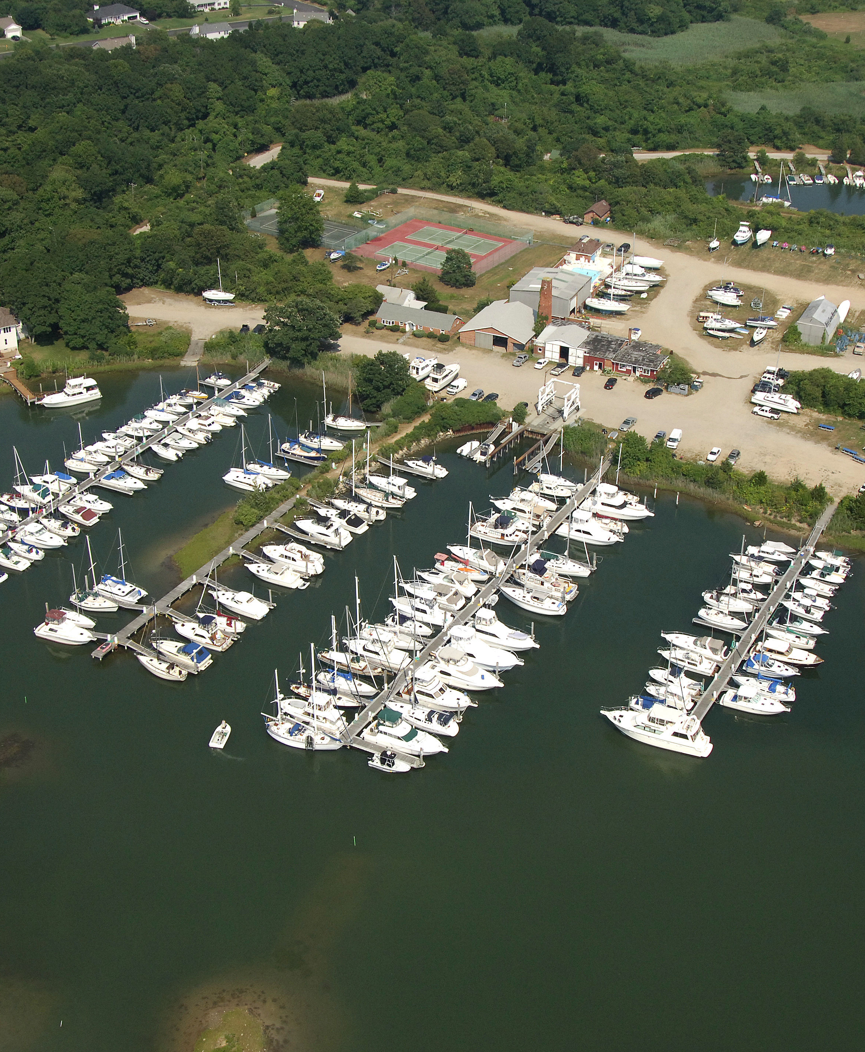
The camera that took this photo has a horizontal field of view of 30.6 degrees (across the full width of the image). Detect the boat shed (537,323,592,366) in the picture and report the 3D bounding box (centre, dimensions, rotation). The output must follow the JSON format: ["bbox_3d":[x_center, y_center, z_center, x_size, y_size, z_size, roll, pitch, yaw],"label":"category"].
[{"bbox_3d":[29.740,-40.200,350.610,10.600,5.700,9.000,12,32,19],"label":"boat shed"}]

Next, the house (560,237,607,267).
[{"bbox_3d":[39.710,-70.190,404.530,6.900,3.500,9.800,14,32,22],"label":"house"}]

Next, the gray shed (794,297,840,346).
[{"bbox_3d":[88.386,-47.436,362.808,7.200,6.400,12.600,14,32,21],"label":"gray shed"}]

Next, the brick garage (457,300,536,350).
[{"bbox_3d":[17.040,-46.060,361.110,15.900,5.200,18.000,13,32,20],"label":"brick garage"}]

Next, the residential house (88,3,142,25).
[{"bbox_3d":[-126.990,-203.140,625.640,21.000,5.400,10.500,-13,32,-22],"label":"residential house"}]

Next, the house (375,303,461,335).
[{"bbox_3d":[-2.814,-47.983,363.827,19.000,4.400,7.200,14,32,21],"label":"house"}]

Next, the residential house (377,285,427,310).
[{"bbox_3d":[-7.147,-53.493,372.916,11.500,4.800,7.900,13,32,21],"label":"residential house"}]

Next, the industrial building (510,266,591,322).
[{"bbox_3d":[28.384,-55.779,376.543,14.800,5.900,16.200,12,32,19],"label":"industrial building"}]

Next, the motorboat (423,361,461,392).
[{"bbox_3d":[2.693,-32.168,334.237,3.700,4.800,10.000,21,36,31],"label":"motorboat"}]

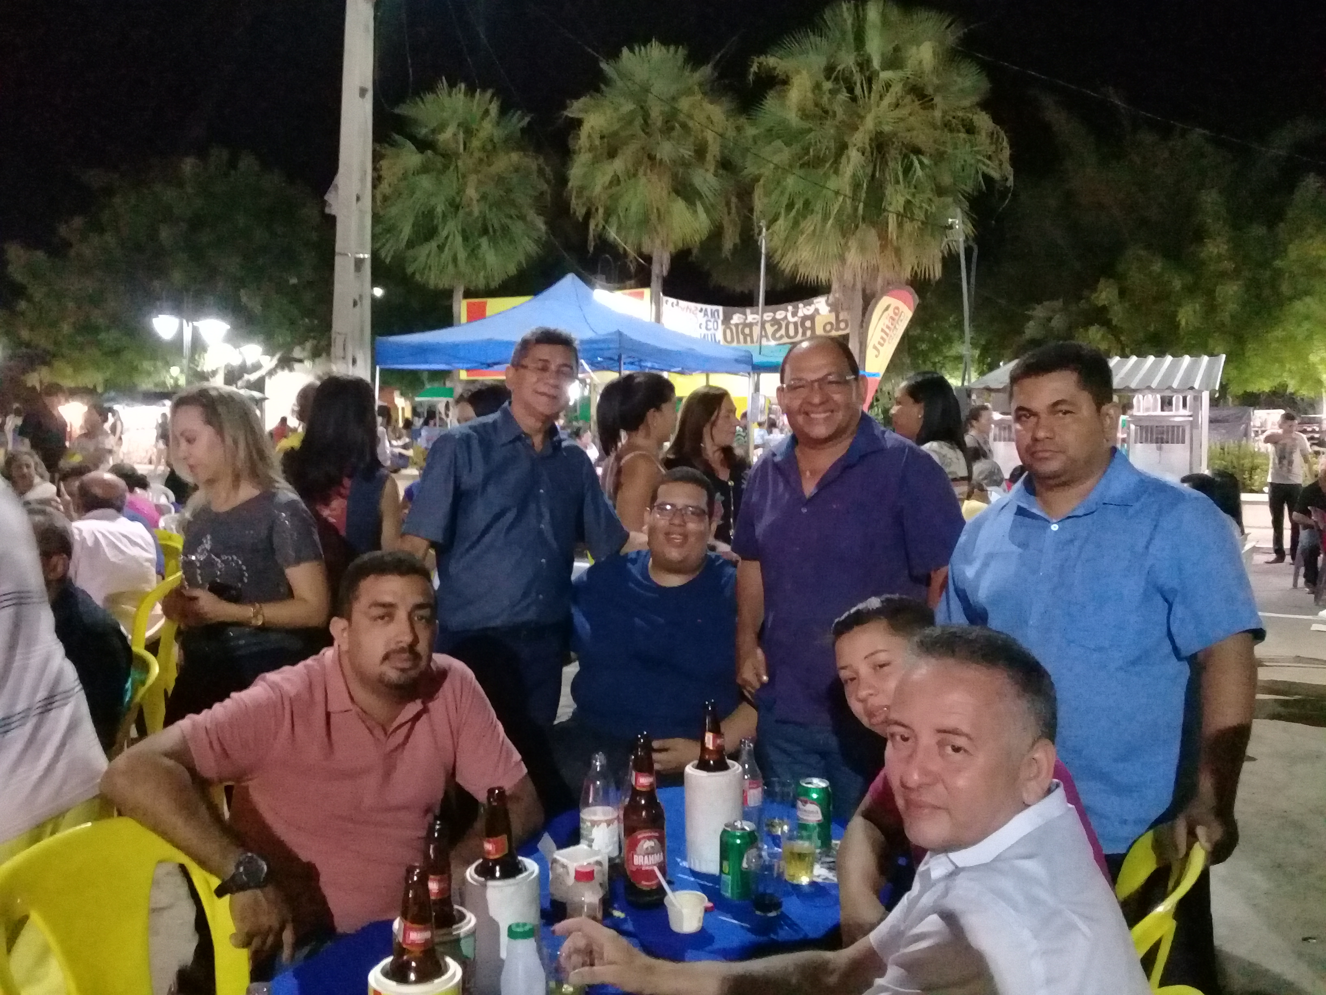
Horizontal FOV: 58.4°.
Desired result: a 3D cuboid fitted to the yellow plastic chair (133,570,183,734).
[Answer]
[{"bbox_3d":[-2.080,0.747,4.918,0.520,0.870,0.460,4,6,40],"label":"yellow plastic chair"}]

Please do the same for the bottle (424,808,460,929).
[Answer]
[{"bbox_3d":[-0.293,0.568,1.560,0.075,0.290,0.075,0,4,-6],"label":"bottle"}]

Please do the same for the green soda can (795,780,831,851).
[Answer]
[{"bbox_3d":[0.289,0.605,2.265,0.066,0.122,0.066,0,4,0],"label":"green soda can"}]

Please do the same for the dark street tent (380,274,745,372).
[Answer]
[{"bbox_3d":[-1.020,-0.976,13.284,3.000,3.070,3.000,2,5,28],"label":"dark street tent"}]

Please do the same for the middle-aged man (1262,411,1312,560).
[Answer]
[{"bbox_3d":[6.831,-0.143,13.018,0.530,1.690,0.420,2,4,24],"label":"middle-aged man"}]

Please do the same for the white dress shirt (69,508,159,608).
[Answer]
[{"bbox_3d":[-2.434,0.270,5.200,0.470,0.560,0.360,-1,4,-17],"label":"white dress shirt"}]

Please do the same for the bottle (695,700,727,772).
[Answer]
[{"bbox_3d":[0.091,0.526,2.209,0.075,0.290,0.075,-1,4,-22],"label":"bottle"}]

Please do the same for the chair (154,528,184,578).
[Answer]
[{"bbox_3d":[-3.050,0.597,6.962,0.520,0.860,0.460,2,5,28],"label":"chair"}]

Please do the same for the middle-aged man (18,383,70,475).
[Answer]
[{"bbox_3d":[-4.683,0.004,9.025,0.460,1.740,0.310,-3,5,-37],"label":"middle-aged man"}]

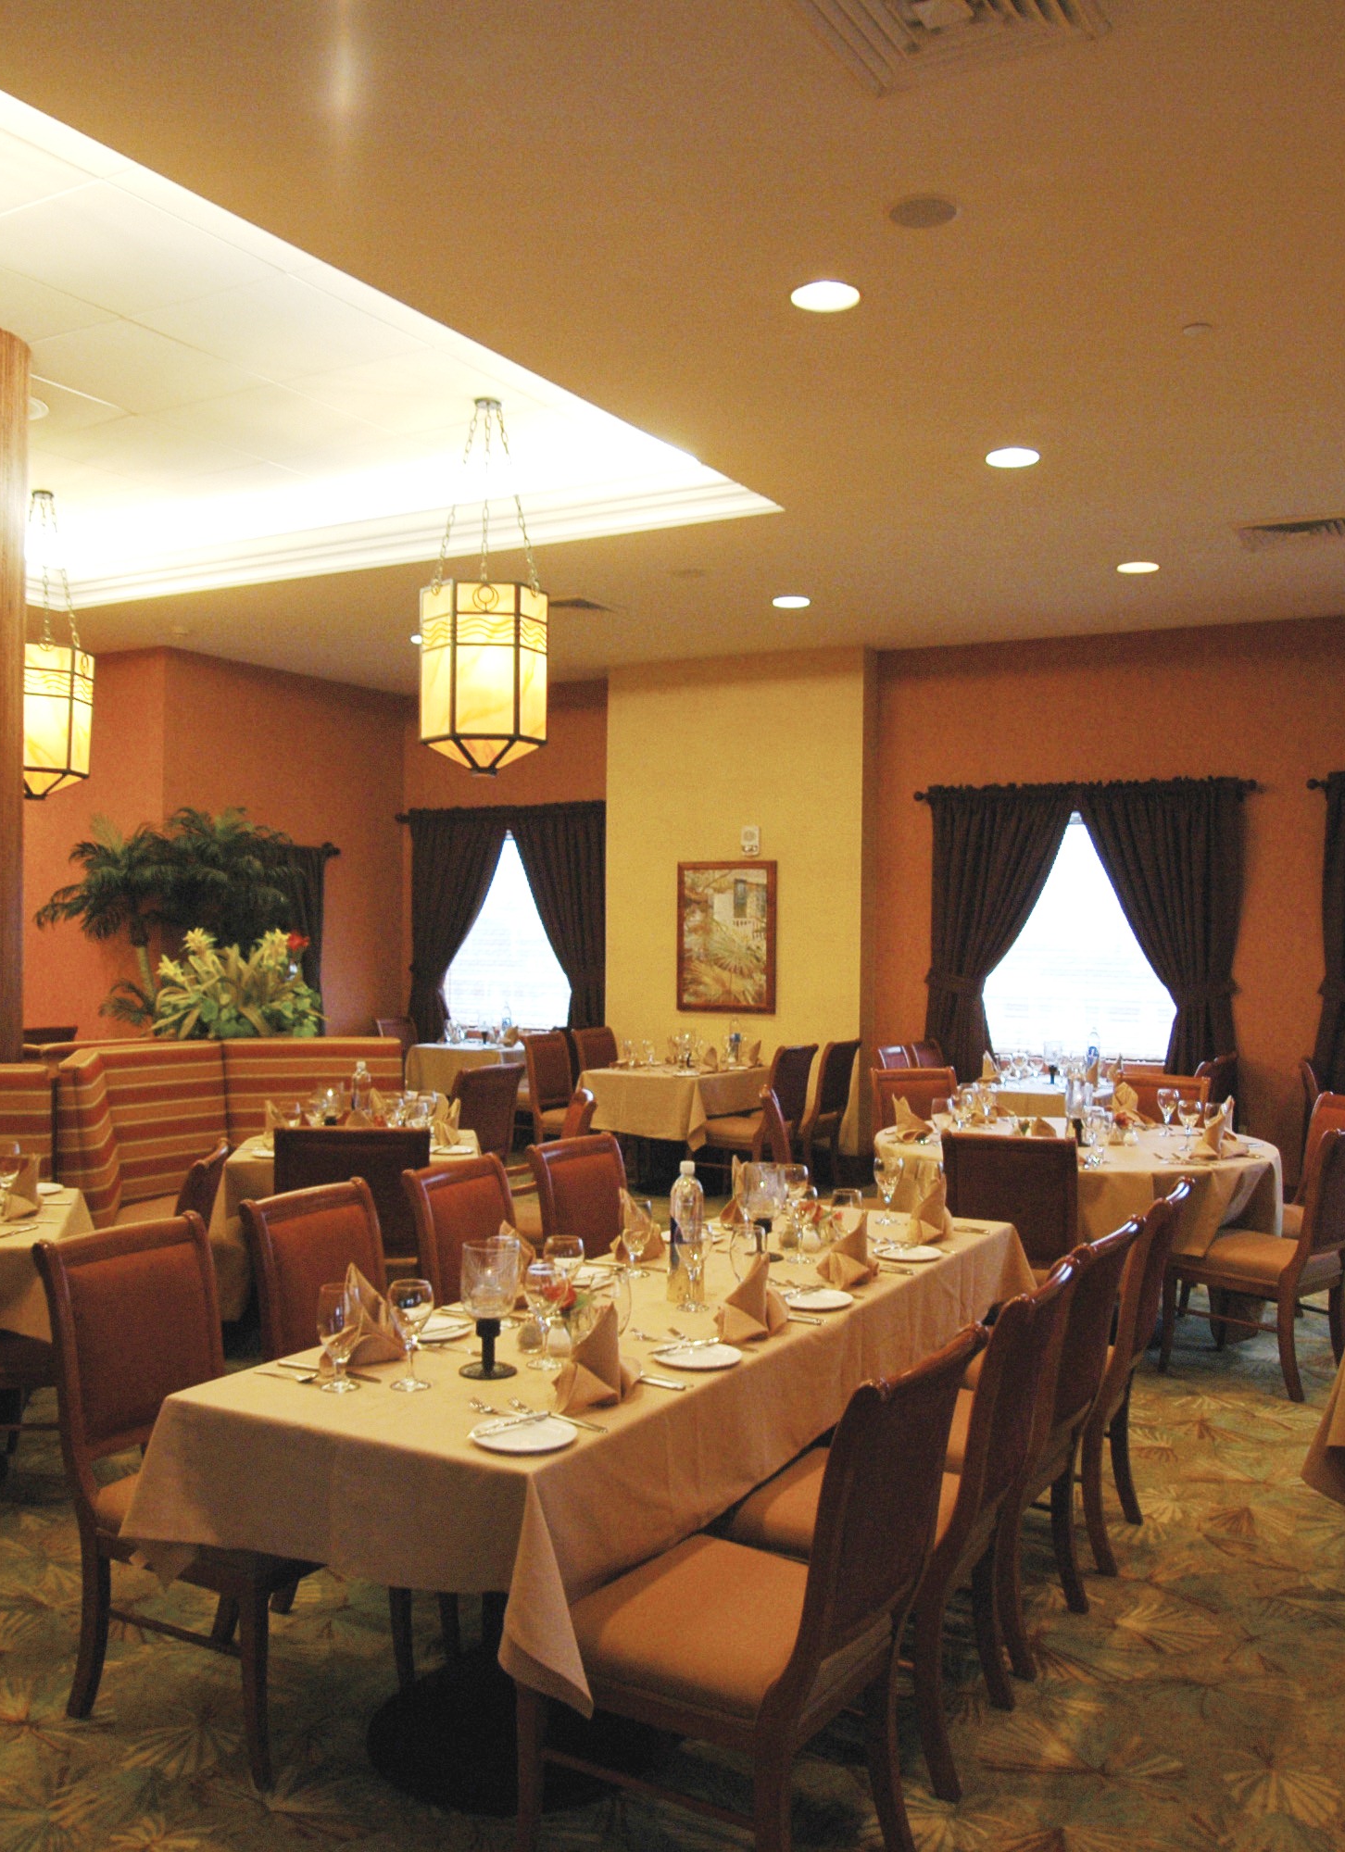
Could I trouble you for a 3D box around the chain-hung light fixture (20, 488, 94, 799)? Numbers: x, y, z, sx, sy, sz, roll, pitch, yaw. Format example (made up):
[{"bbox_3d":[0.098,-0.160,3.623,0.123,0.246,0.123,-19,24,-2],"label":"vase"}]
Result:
[{"bbox_3d":[-3.105,-1.374,7.196,0.470,1.500,0.470,1,0,31],"label":"chain-hung light fixture"}]

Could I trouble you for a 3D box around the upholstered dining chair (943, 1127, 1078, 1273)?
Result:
[{"bbox_3d":[1.165,1.140,4.995,0.440,0.953,0.650,1,1,18],"label":"upholstered dining chair"}]

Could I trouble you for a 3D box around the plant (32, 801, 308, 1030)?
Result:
[{"bbox_3d":[-2.912,0.450,8.426,1.350,2.240,1.350,1,0,31],"label":"plant"}]

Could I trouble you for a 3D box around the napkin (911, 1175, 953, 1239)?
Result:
[{"bbox_3d":[0.767,0.794,4.272,0.120,0.180,0.130,1,0,31],"label":"napkin"}]

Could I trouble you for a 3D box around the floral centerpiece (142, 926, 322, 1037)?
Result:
[{"bbox_3d":[-1.891,0.306,6.353,0.680,0.570,0.600,1,0,1],"label":"floral centerpiece"}]

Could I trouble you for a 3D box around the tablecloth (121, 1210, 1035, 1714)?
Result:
[{"bbox_3d":[0.054,1.259,3.575,0.820,0.760,2.500,1,0,31],"label":"tablecloth"}]

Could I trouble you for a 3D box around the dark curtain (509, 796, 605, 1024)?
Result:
[{"bbox_3d":[-0.730,0.086,9.659,0.850,1.760,0.160,1,1,29],"label":"dark curtain"}]

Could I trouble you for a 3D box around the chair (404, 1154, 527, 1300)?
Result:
[{"bbox_3d":[-0.345,1.098,3.721,0.610,0.930,0.450,1,1,32],"label":"chair"}]

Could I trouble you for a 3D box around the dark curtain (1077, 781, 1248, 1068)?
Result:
[{"bbox_3d":[2.819,0.365,8.539,0.980,2.440,0.160,1,0,31],"label":"dark curtain"}]

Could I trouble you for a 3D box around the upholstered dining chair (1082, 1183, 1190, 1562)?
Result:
[{"bbox_3d":[1.057,1.185,4.027,0.630,0.940,0.470,1,0,31],"label":"upholstered dining chair"}]

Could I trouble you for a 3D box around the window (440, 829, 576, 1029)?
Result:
[{"bbox_3d":[-1.192,0.041,10.553,1.300,1.420,0.120,1,1,31],"label":"window"}]

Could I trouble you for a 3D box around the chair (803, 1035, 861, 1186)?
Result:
[{"bbox_3d":[0.792,1.170,9.023,0.630,0.940,0.470,1,0,31],"label":"chair"}]

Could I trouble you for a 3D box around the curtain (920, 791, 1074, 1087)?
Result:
[{"bbox_3d":[1.993,0.351,9.037,0.920,2.440,0.160,1,0,31],"label":"curtain"}]

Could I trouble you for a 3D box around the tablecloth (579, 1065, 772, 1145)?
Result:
[{"bbox_3d":[0.134,1.049,9.067,0.840,0.370,1.280,1,0,31],"label":"tablecloth"}]

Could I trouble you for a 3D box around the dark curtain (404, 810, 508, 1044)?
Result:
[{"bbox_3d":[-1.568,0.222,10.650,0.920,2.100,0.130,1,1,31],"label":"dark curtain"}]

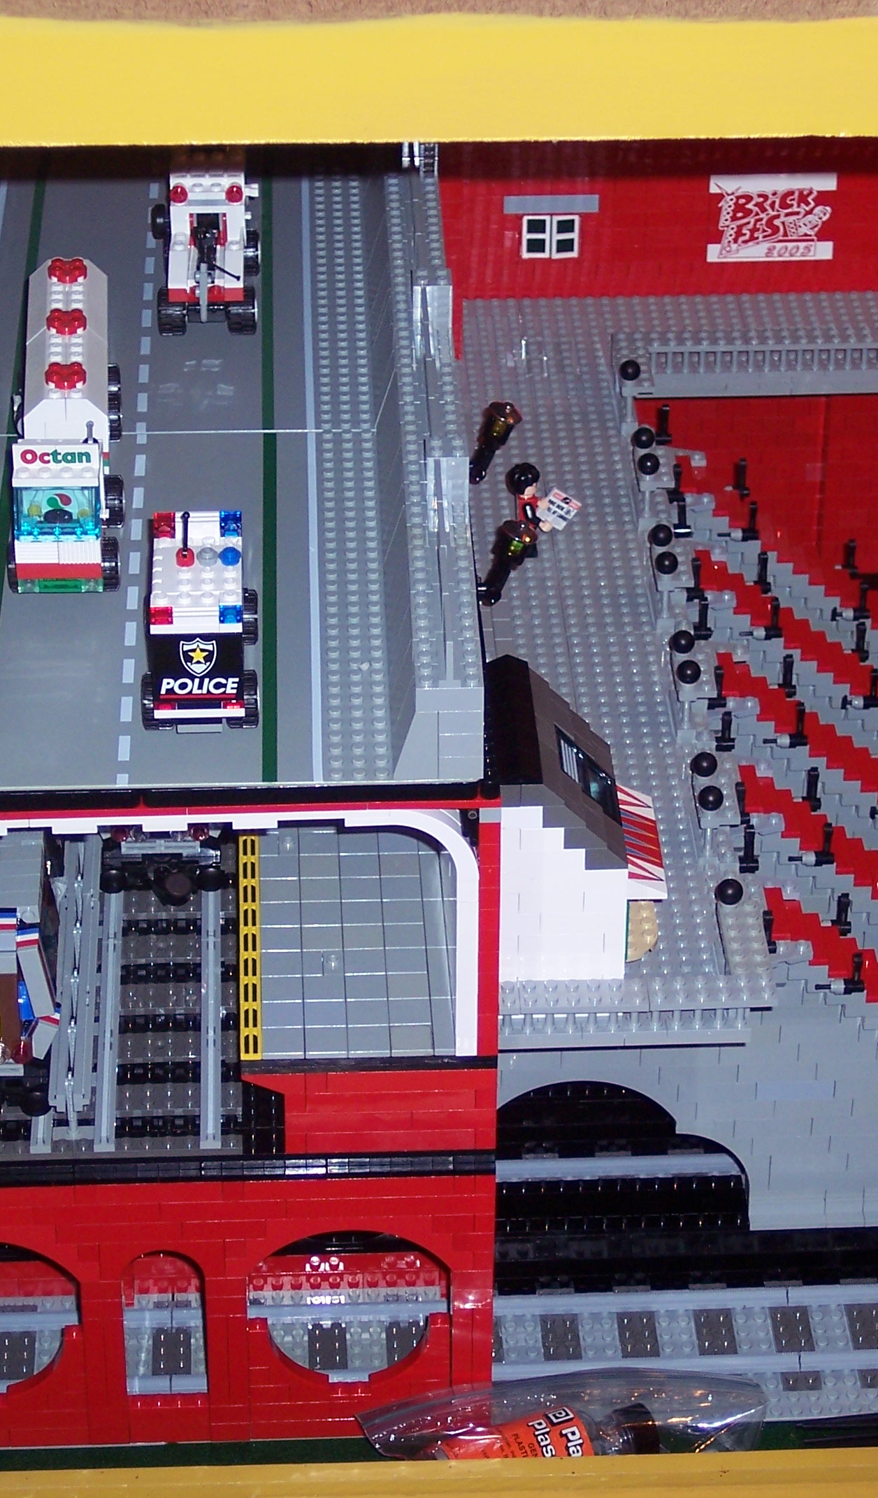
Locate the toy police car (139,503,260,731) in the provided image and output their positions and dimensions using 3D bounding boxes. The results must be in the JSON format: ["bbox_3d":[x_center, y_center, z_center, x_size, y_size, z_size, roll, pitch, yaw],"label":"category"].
[{"bbox_3d":[-0.087,-0.053,1.363,0.042,0.069,0.089,-1,34,-2],"label":"toy police car"}]

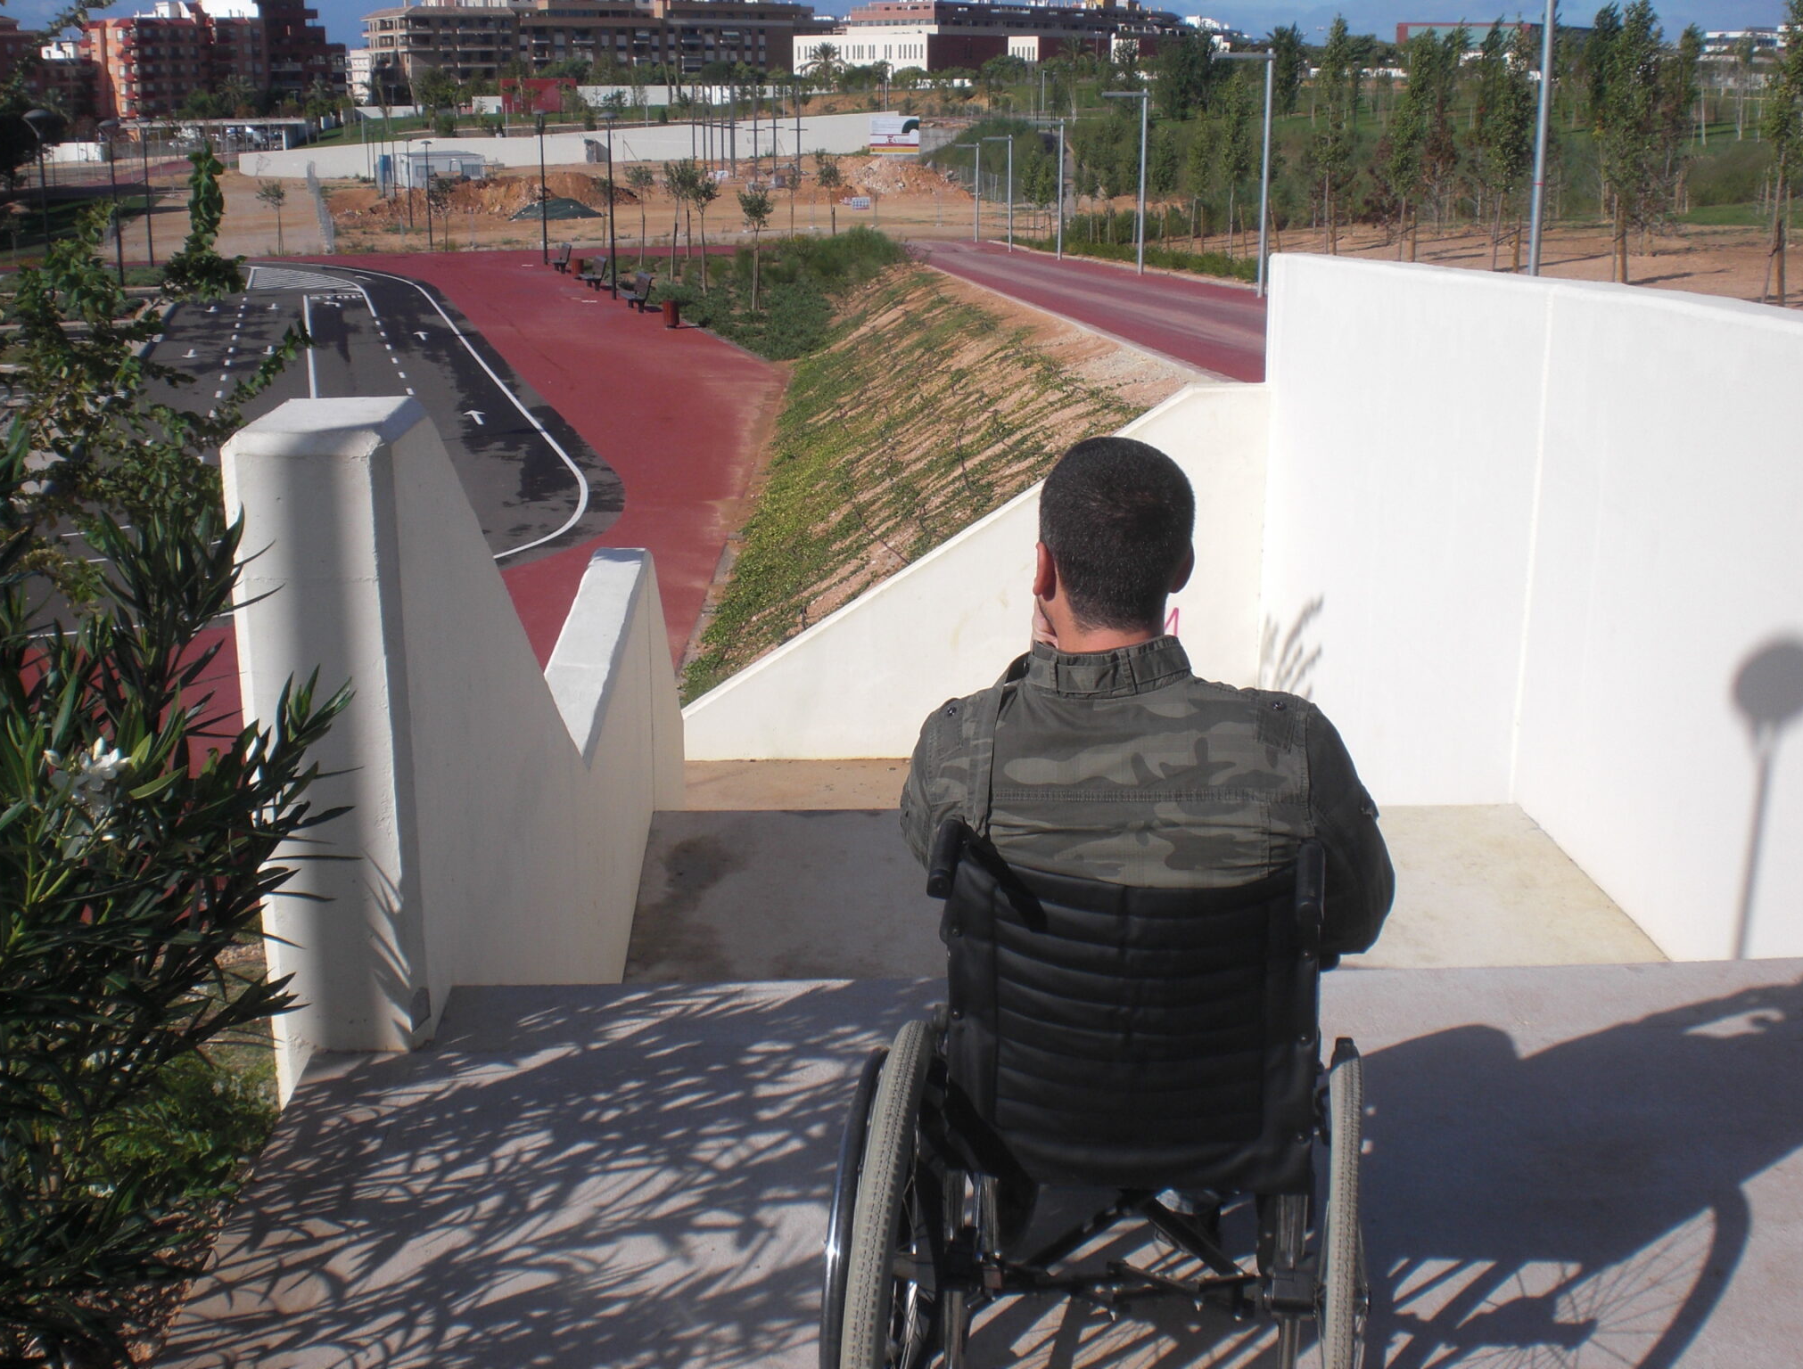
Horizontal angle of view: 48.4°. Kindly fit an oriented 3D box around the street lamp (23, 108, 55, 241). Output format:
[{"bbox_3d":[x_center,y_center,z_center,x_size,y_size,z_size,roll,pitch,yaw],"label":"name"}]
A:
[{"bbox_3d":[-17.026,-9.174,39.972,0.640,4.400,0.640,0,15,0],"label":"street lamp"}]

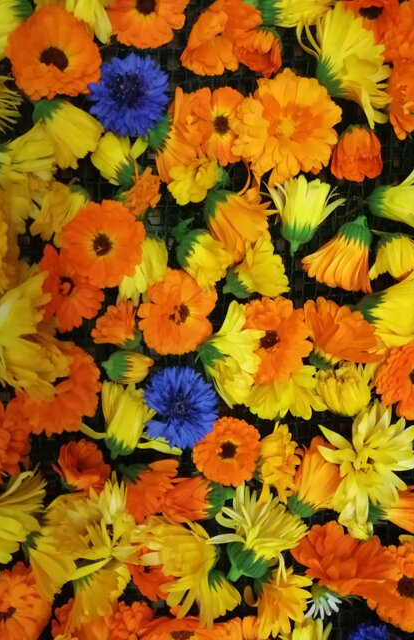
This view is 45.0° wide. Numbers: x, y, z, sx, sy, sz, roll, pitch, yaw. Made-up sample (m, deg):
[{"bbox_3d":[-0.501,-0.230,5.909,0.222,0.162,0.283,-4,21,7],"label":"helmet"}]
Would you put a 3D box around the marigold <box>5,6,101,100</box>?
[{"bbox_3d":[-0.087,-0.152,0.290,0.053,0.025,0.053,0,107,-11],"label":"marigold"}]

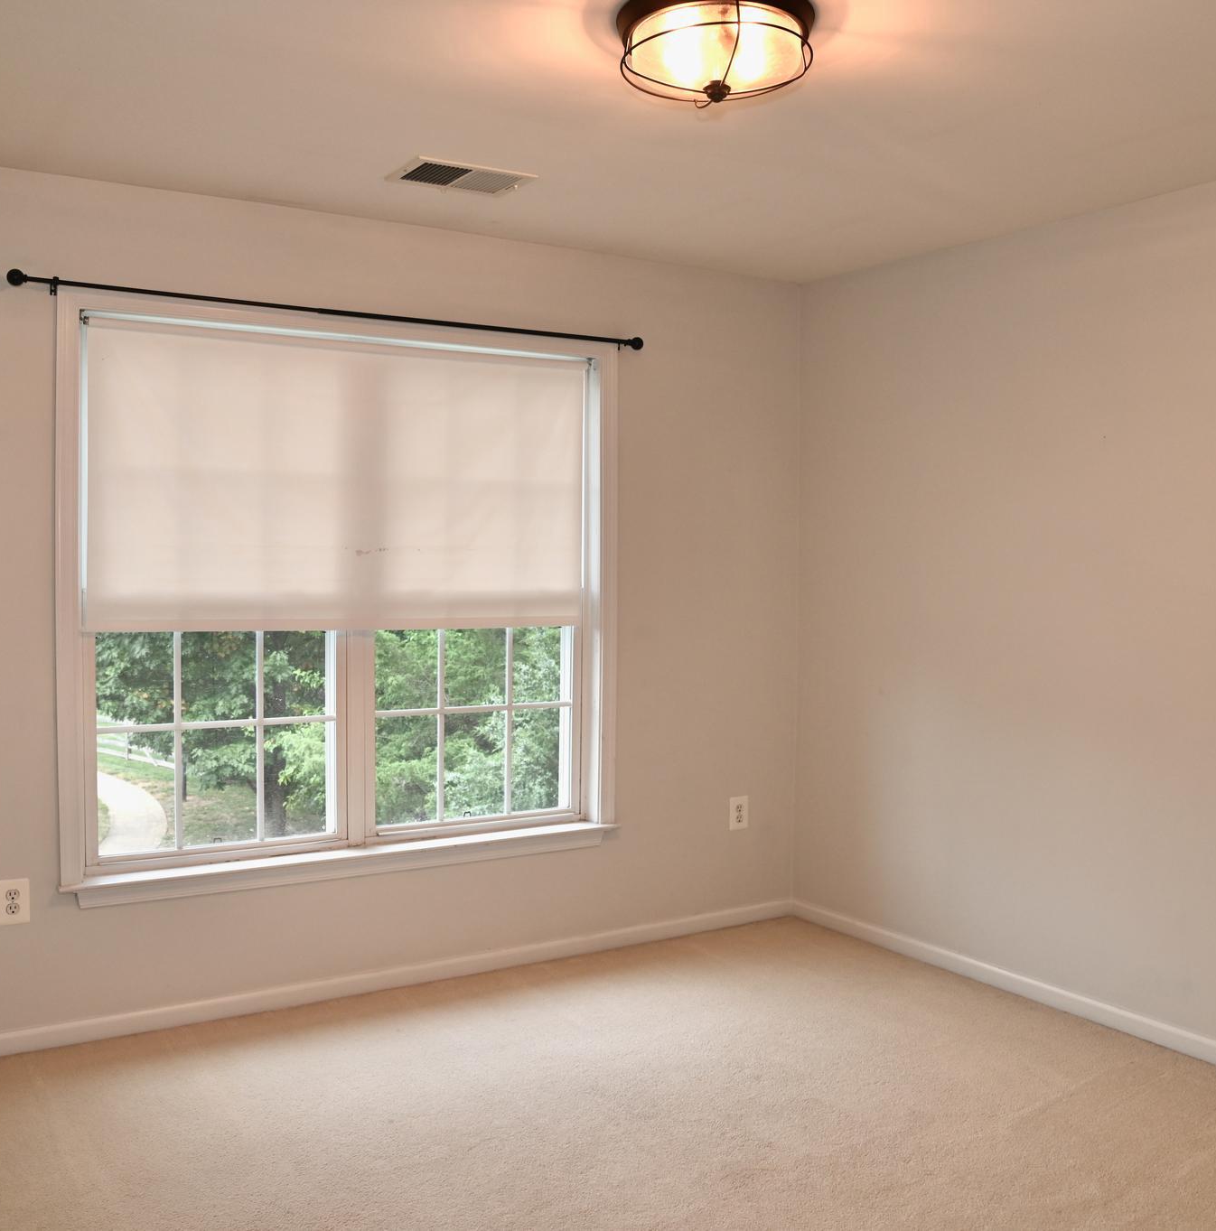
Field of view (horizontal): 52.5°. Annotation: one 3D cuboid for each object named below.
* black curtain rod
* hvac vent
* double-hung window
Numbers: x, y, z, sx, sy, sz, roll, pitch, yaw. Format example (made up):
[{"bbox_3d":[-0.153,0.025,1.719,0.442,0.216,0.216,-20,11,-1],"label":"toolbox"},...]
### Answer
[{"bbox_3d":[-0.731,-0.903,3.760,2.010,0.056,0.085,-1,2,-32],"label":"black curtain rod"},{"bbox_3d":[-0.401,-1.187,3.332,0.340,0.016,0.230,-1,2,-32],"label":"hvac vent"},{"bbox_3d":[-0.728,-0.072,3.831,1.810,1.710,0.100,-1,2,-32],"label":"double-hung window"}]

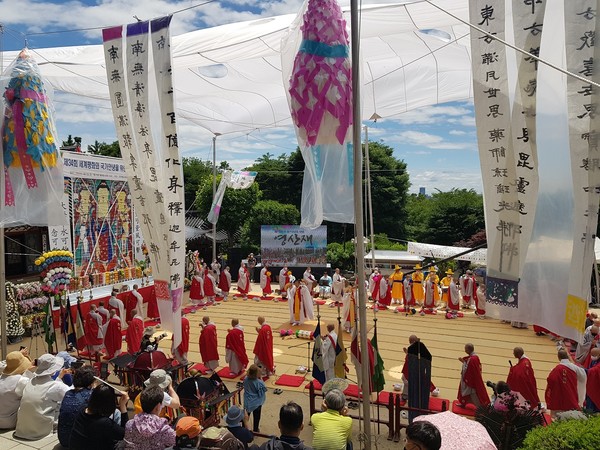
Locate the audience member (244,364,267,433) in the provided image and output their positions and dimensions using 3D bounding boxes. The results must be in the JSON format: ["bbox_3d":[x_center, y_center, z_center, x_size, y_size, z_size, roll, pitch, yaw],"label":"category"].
[{"bbox_3d":[-1.002,3.874,10.160,0.520,1.600,0.420,0,3,-7],"label":"audience member"}]

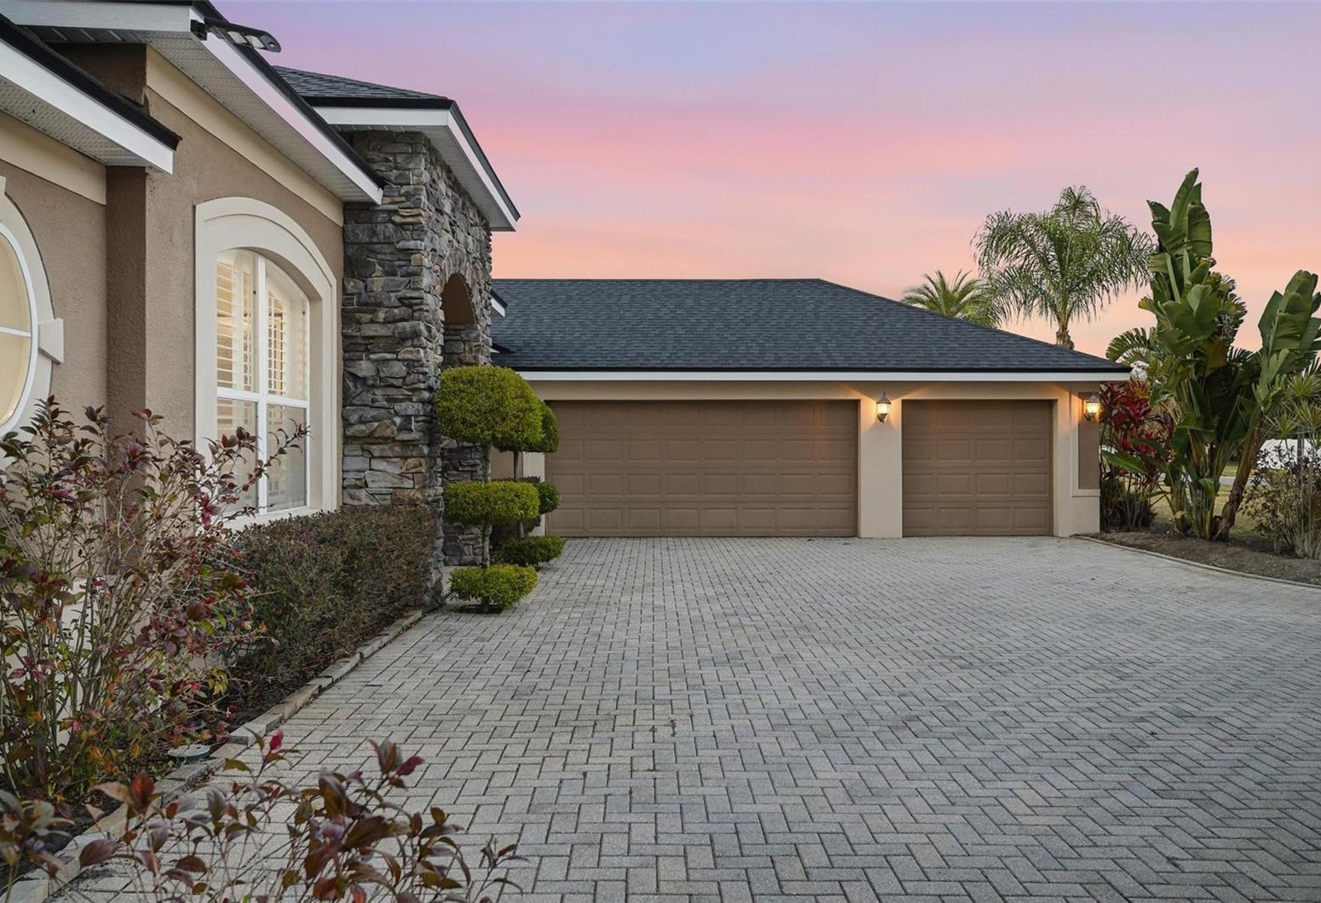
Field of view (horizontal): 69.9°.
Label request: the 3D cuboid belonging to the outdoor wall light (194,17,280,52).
[{"bbox_3d":[-2.310,-2.280,5.170,0.460,0.180,0.200,0,0,0],"label":"outdoor wall light"}]

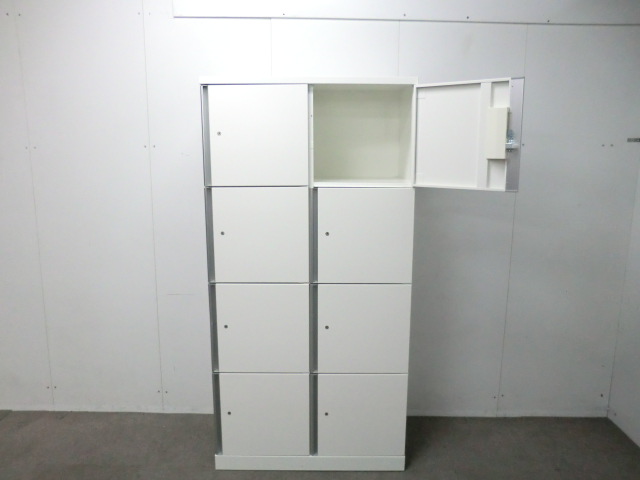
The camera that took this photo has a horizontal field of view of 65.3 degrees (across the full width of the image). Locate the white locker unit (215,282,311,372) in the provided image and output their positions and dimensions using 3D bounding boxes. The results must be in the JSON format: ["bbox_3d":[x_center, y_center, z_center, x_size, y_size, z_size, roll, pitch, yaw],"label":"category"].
[{"bbox_3d":[-0.263,0.363,2.472,0.440,0.419,0.450,0,10,0],"label":"white locker unit"}]

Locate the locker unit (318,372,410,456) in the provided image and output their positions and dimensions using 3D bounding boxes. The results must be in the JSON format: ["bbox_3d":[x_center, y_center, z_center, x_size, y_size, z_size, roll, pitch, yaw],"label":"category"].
[{"bbox_3d":[0.185,0.777,2.540,0.425,0.409,0.450,0,10,0],"label":"locker unit"}]

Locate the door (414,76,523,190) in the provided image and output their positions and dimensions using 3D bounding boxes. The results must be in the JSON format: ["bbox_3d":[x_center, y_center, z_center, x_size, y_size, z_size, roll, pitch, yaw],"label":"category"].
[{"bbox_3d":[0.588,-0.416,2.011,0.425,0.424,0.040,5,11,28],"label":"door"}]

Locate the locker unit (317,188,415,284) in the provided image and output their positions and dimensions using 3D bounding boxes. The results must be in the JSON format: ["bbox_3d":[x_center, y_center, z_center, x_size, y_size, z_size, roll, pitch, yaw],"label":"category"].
[{"bbox_3d":[0.186,-0.055,2.398,0.425,0.421,0.450,0,10,0],"label":"locker unit"}]

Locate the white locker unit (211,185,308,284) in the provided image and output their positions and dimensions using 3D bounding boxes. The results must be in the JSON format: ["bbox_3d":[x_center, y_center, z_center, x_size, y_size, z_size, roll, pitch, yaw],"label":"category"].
[{"bbox_3d":[-0.263,-0.056,2.400,0.440,0.421,0.450,0,10,0],"label":"white locker unit"}]

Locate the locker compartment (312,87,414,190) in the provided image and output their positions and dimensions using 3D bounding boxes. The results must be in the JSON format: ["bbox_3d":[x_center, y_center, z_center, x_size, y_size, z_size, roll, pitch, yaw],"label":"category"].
[{"bbox_3d":[0.186,-0.473,2.326,0.425,0.418,0.450,0,10,0],"label":"locker compartment"}]

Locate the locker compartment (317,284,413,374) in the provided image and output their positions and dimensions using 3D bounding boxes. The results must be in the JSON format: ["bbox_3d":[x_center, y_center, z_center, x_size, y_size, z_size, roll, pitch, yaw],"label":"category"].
[{"bbox_3d":[0.186,0.364,2.469,0.425,0.419,0.450,0,10,0],"label":"locker compartment"}]

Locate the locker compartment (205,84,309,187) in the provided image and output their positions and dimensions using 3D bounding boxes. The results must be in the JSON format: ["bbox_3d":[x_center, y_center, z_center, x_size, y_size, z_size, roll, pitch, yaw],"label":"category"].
[{"bbox_3d":[-0.263,-0.474,2.329,0.440,0.418,0.450,0,10,0],"label":"locker compartment"}]

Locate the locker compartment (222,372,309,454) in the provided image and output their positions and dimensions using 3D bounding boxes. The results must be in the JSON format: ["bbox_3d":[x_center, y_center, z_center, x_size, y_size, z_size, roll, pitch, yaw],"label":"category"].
[{"bbox_3d":[-0.263,0.776,2.542,0.440,0.409,0.450,0,10,0],"label":"locker compartment"}]

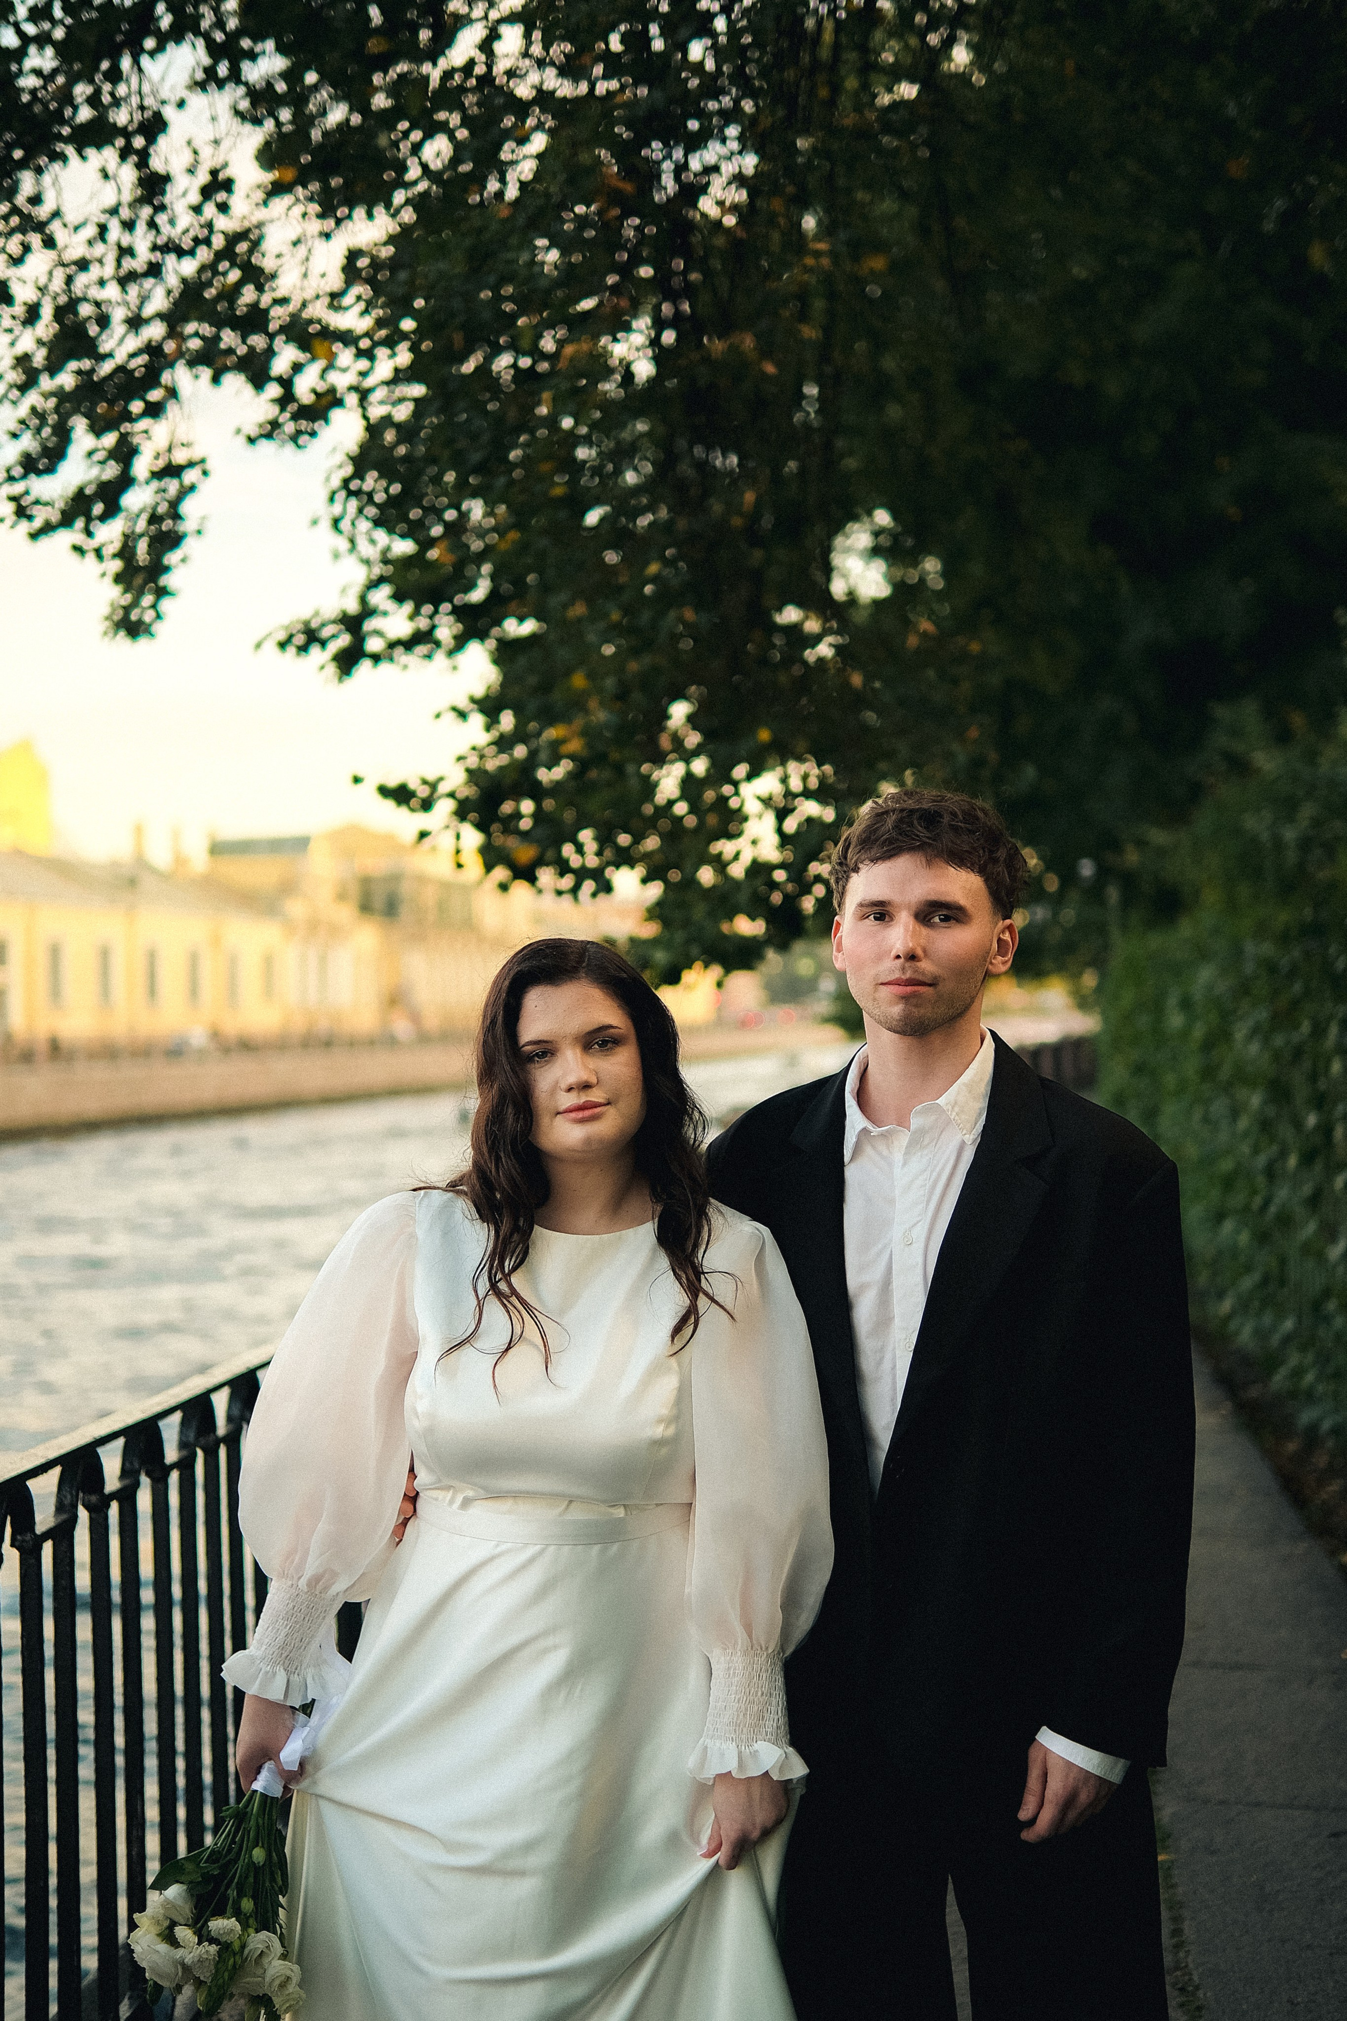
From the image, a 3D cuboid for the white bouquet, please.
[{"bbox_3d":[-0.433,0.838,2.700,0.180,0.340,0.170,16,-7,0],"label":"white bouquet"}]

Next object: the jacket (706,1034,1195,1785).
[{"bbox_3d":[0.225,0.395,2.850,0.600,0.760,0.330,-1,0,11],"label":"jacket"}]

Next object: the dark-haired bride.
[{"bbox_3d":[-0.135,0.775,2.780,0.620,1.680,0.430,-1,0,-5],"label":"dark-haired bride"}]

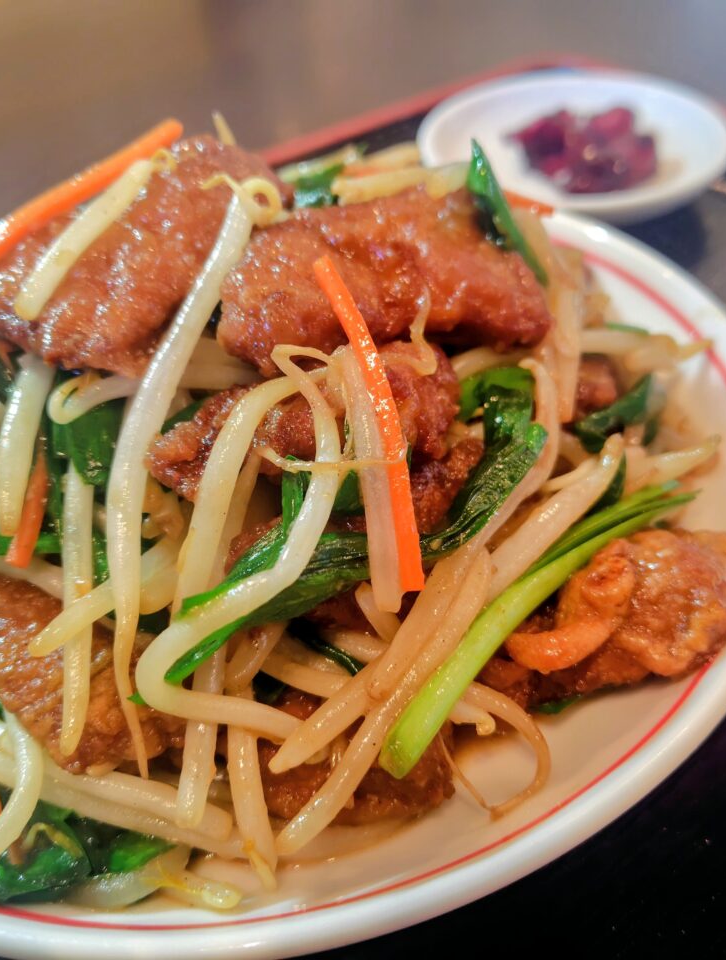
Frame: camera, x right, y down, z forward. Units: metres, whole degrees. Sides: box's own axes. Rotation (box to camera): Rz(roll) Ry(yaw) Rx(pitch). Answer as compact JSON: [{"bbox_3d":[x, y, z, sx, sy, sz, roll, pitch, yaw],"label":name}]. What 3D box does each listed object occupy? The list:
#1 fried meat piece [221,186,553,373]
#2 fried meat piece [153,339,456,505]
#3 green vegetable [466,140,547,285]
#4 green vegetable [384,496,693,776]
[{"bbox_3d":[0.004,-0.039,0.168,0.059,0.017,0.037,-2,61,-4],"label":"fried meat piece"},{"bbox_3d":[-0.010,-0.010,0.154,0.051,0.021,0.025,-10,59,4],"label":"fried meat piece"},{"bbox_3d":[0.030,-0.055,0.174,0.007,0.008,0.035,-19,68,-5],"label":"green vegetable"},{"bbox_3d":[0.028,0.024,0.142,0.011,0.011,0.069,33,57,32],"label":"green vegetable"}]

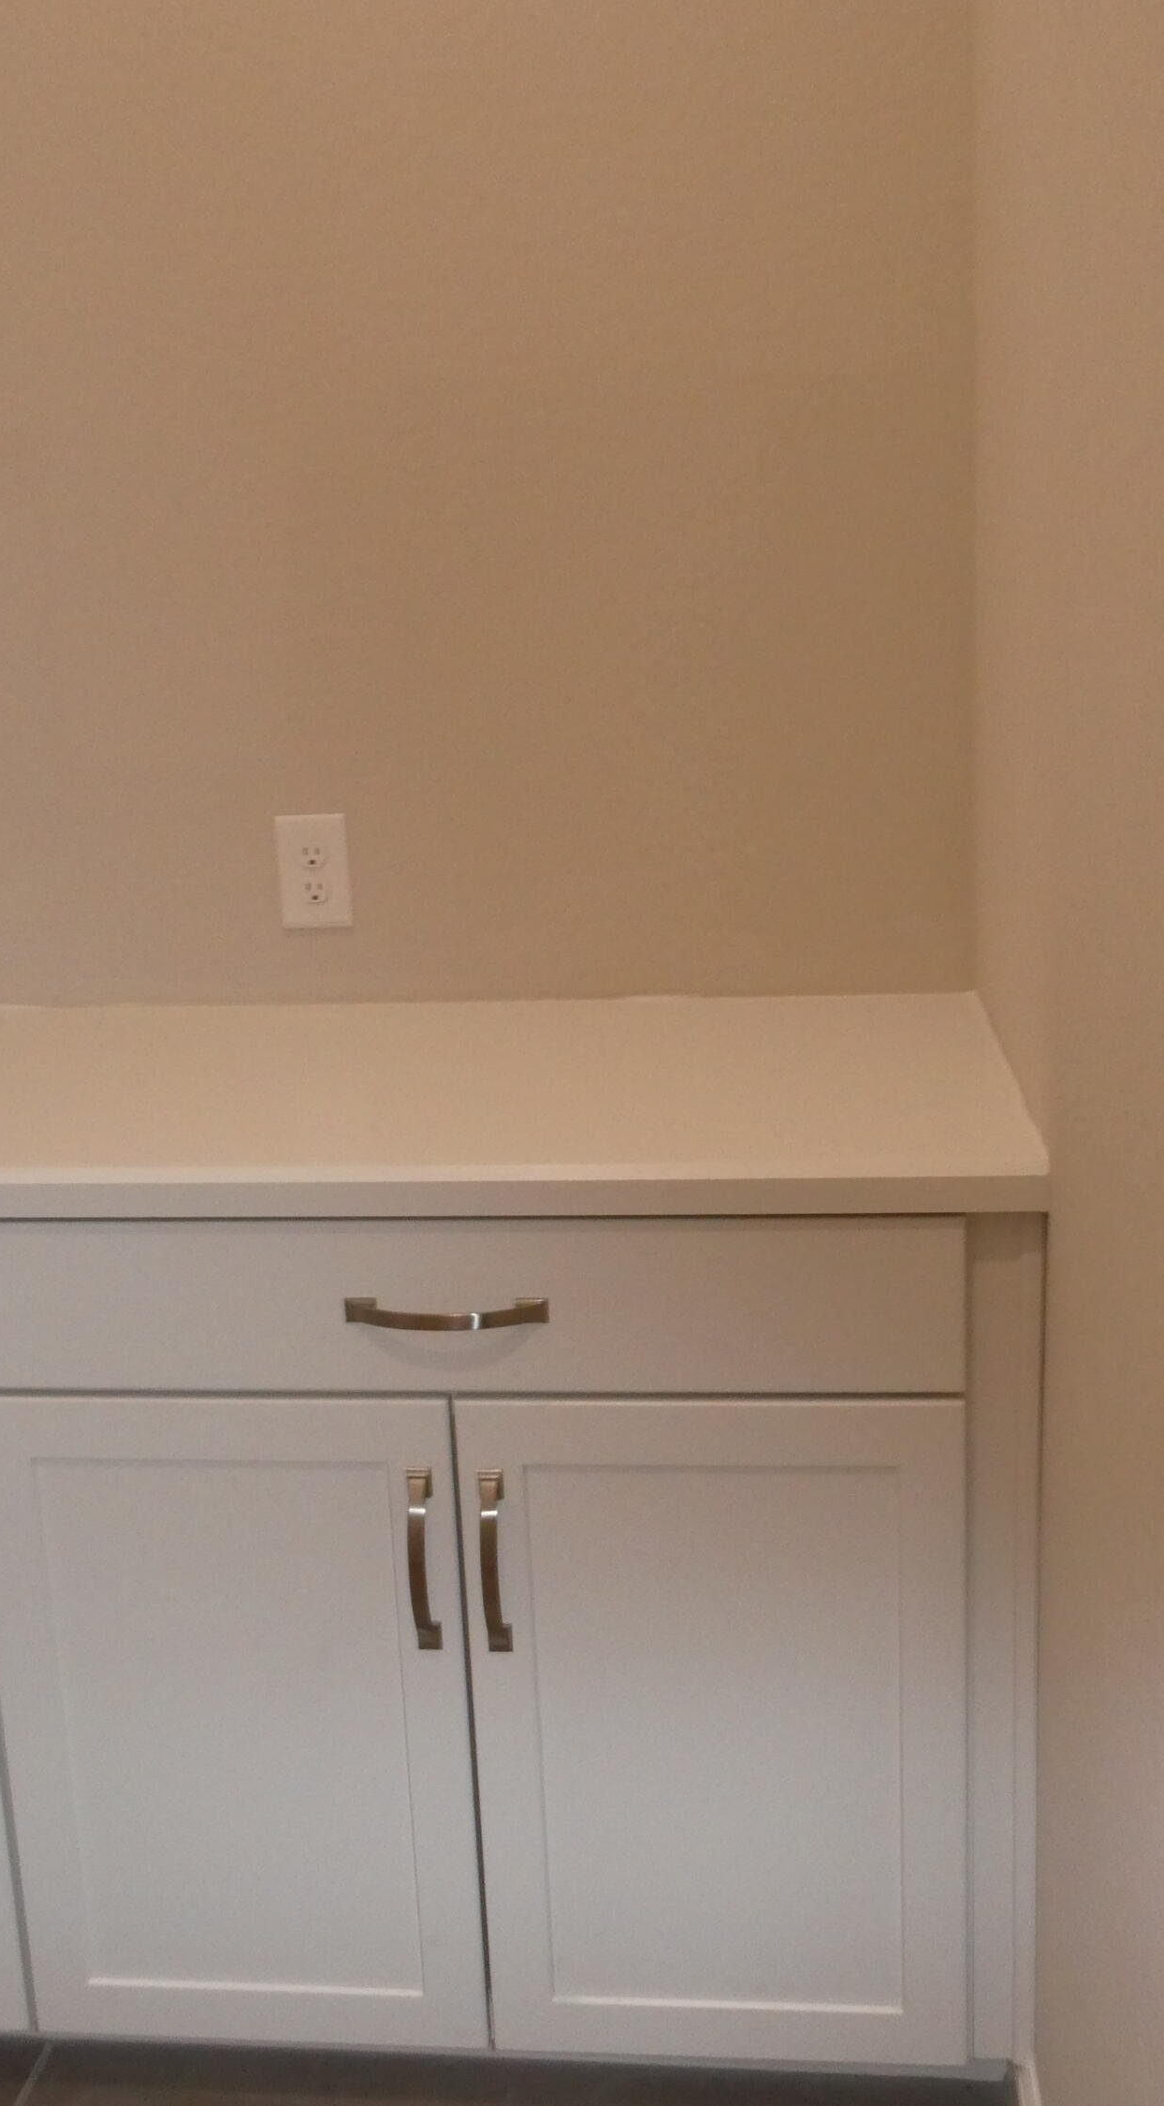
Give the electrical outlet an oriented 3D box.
[{"bbox_3d":[-0.292,-0.196,2.118,0.077,0.122,0.010,-1,13,6],"label":"electrical outlet"}]

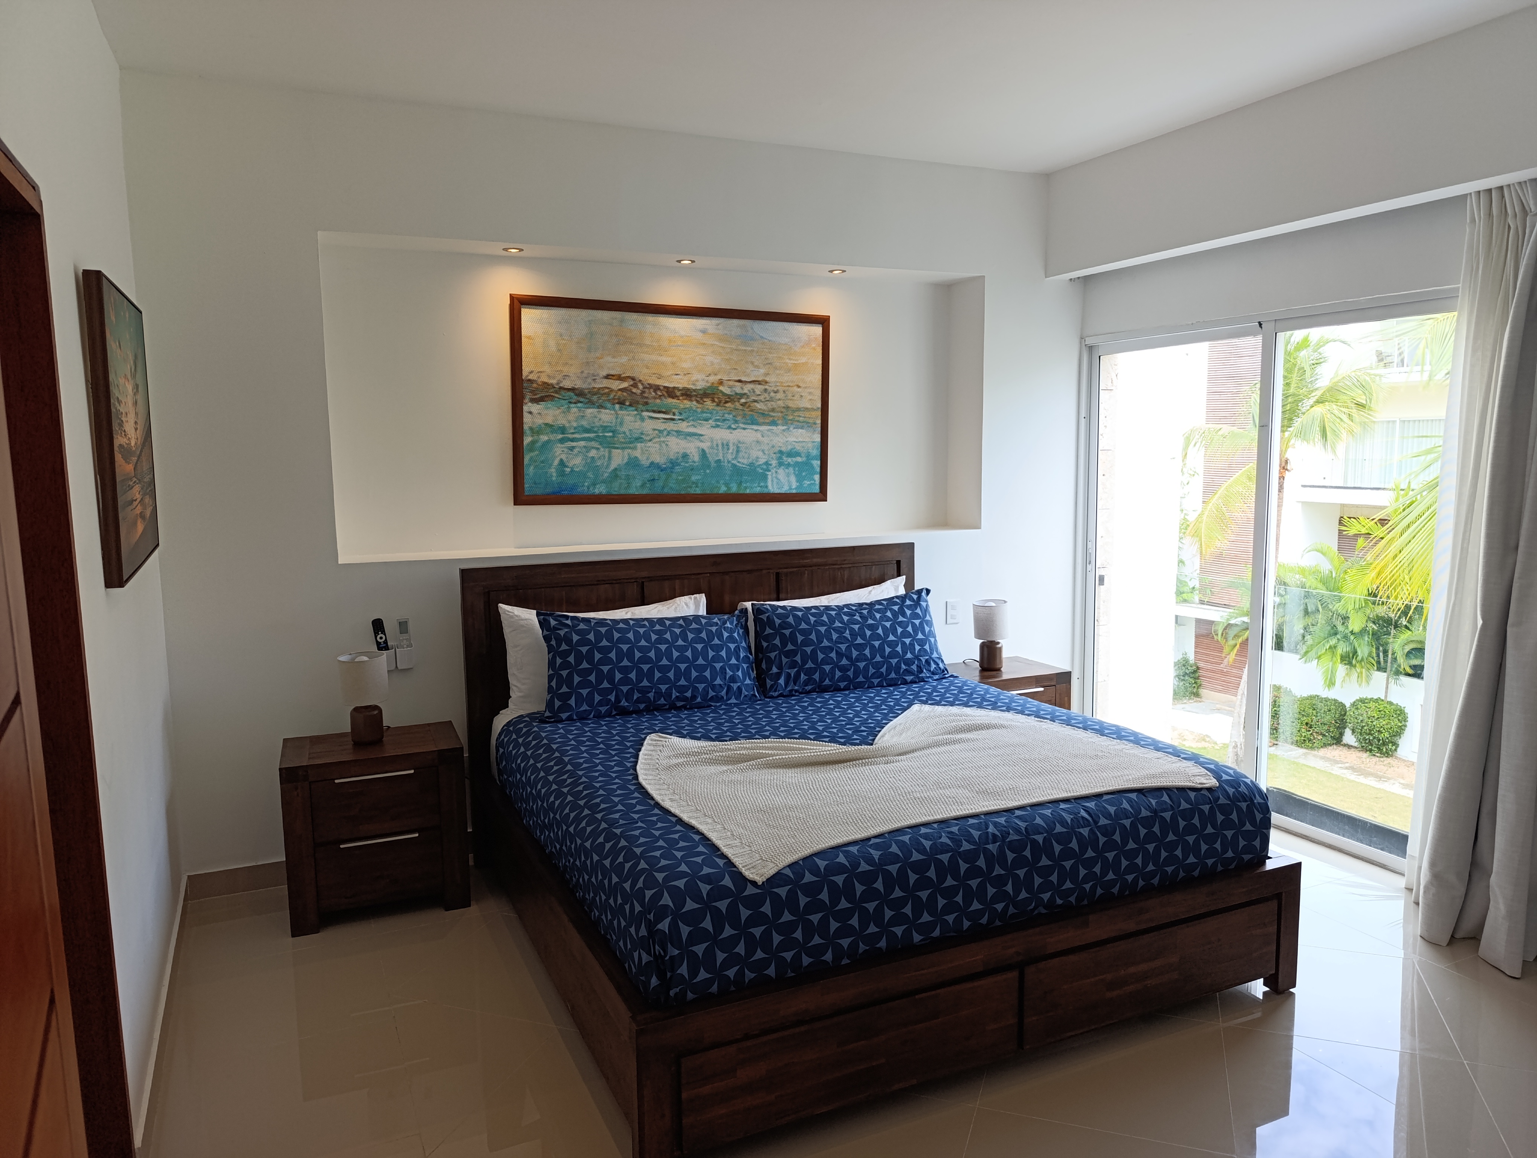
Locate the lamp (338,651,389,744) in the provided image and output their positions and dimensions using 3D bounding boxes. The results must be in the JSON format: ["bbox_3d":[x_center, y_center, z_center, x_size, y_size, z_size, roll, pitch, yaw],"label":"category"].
[{"bbox_3d":[-1.487,0.442,3.772,0.168,0.319,0.168,-4,8,-24],"label":"lamp"}]

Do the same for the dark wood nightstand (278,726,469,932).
[{"bbox_3d":[-1.454,0.904,3.801,0.600,0.604,0.396,-4,8,-23],"label":"dark wood nightstand"}]

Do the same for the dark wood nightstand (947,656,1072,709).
[{"bbox_3d":[1.075,0.732,4.904,0.600,0.604,0.396,-4,8,-25],"label":"dark wood nightstand"}]

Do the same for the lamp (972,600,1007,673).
[{"bbox_3d":[1.058,0.272,4.858,0.164,0.319,0.164,-1,8,0],"label":"lamp"}]

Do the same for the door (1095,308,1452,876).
[{"bbox_3d":[2.159,-0.043,4.537,0.101,2.214,2.150,-4,8,-24],"label":"door"}]

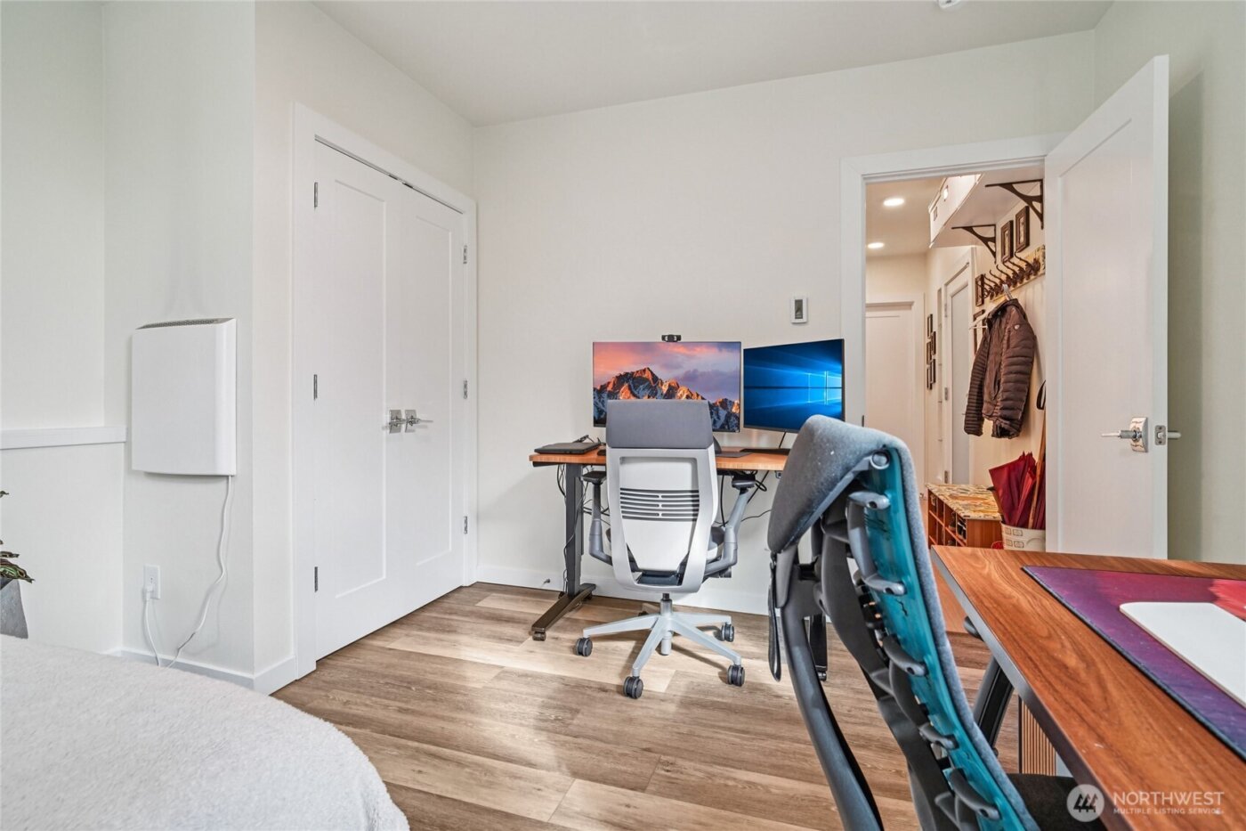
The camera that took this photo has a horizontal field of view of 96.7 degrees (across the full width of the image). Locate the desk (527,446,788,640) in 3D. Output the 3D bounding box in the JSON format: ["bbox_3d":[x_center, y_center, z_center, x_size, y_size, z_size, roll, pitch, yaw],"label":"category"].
[{"bbox_3d":[0.287,0.580,2.469,1.290,0.780,0.640,0,1,18],"label":"desk"}]

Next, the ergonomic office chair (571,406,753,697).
[{"bbox_3d":[0.188,0.459,2.194,0.670,1.030,0.650,0,1,11],"label":"ergonomic office chair"}]

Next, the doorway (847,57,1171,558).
[{"bbox_3d":[1.327,-0.100,2.135,0.860,2.150,0.800,0,1,18],"label":"doorway"}]

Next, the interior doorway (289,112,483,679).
[{"bbox_3d":[-1.048,-0.087,2.620,0.100,2.110,1.180,0,1,18],"label":"interior doorway"}]

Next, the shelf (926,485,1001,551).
[{"bbox_3d":[2.091,0.724,3.215,0.400,0.470,1.070,0,1,18],"label":"shelf"}]

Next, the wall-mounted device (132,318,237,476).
[{"bbox_3d":[-1.568,-0.068,1.968,0.390,0.540,0.110,0,1,18],"label":"wall-mounted device"}]

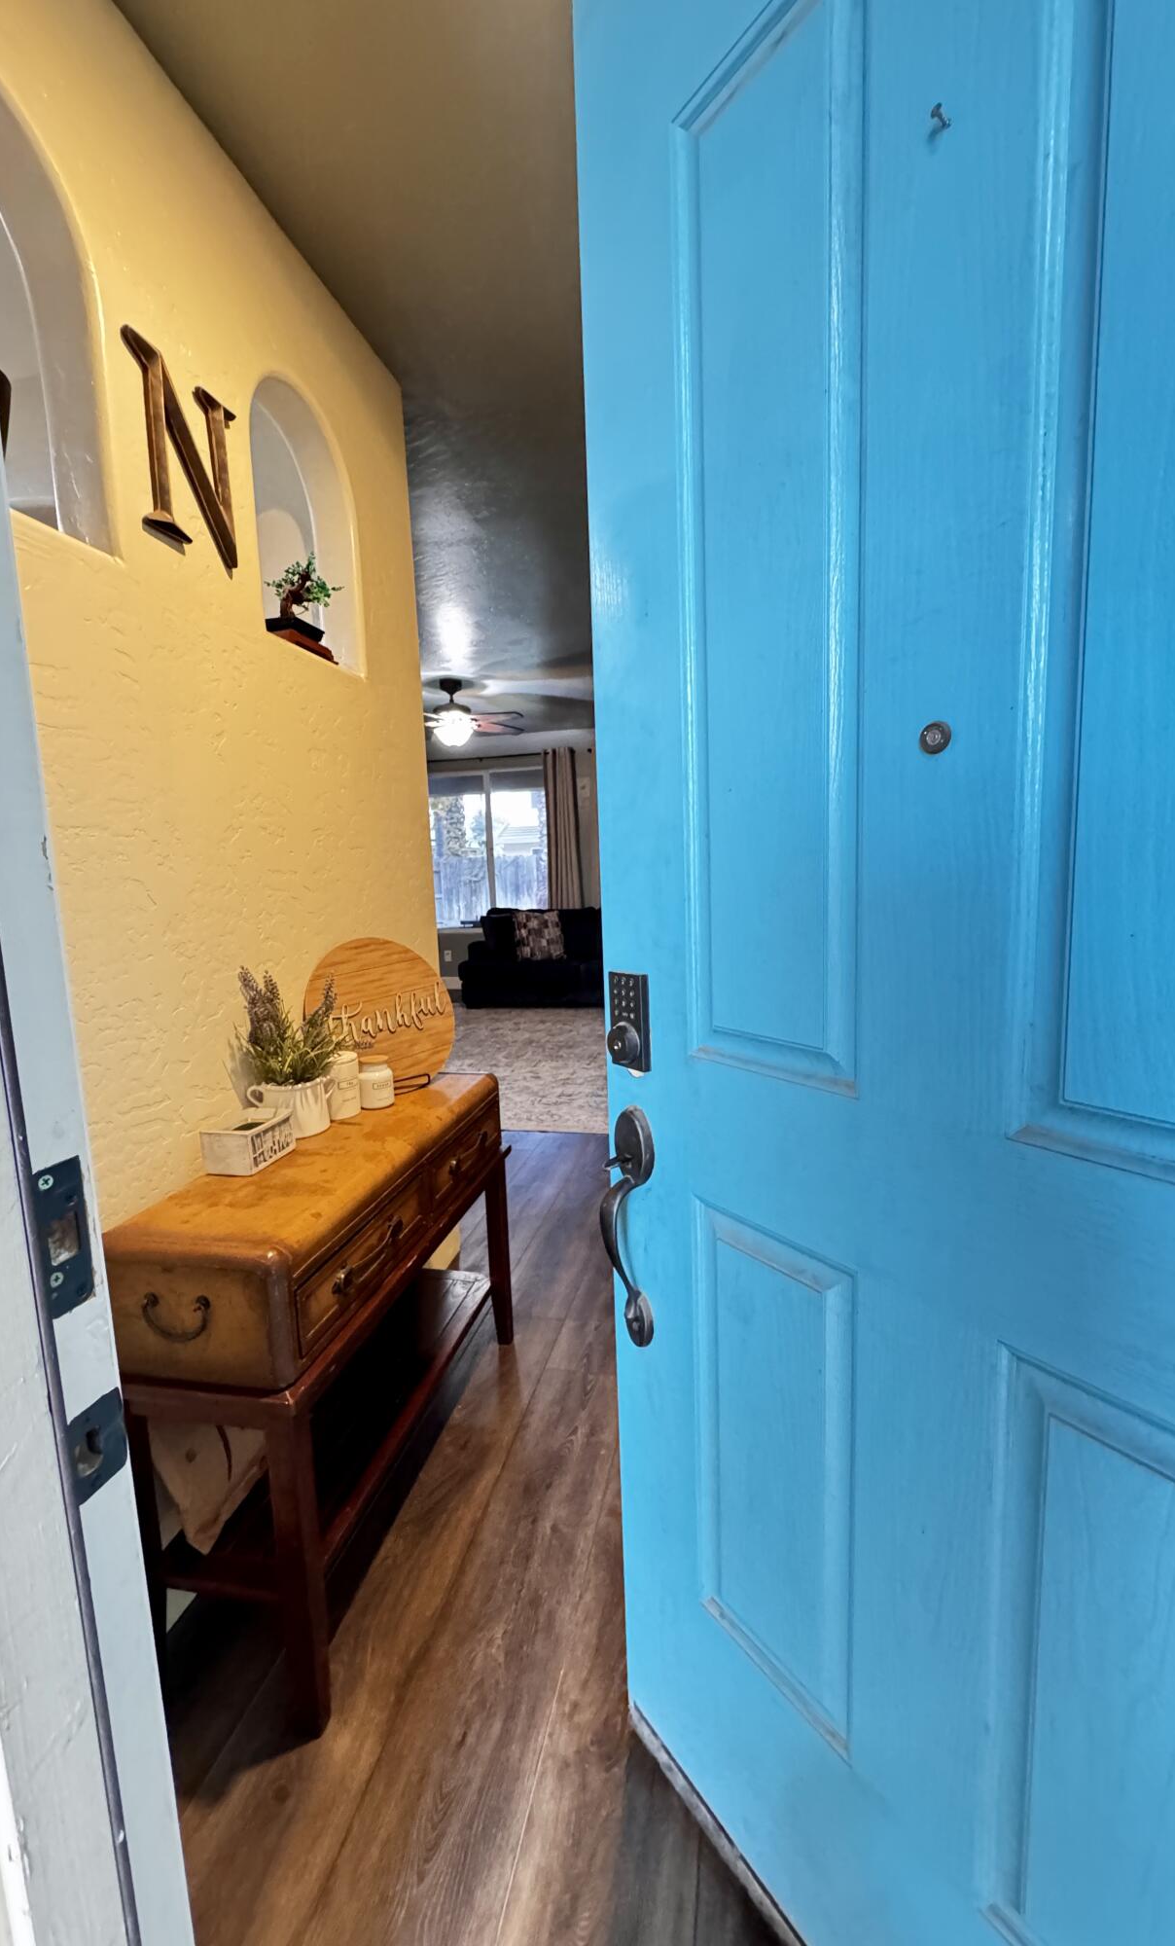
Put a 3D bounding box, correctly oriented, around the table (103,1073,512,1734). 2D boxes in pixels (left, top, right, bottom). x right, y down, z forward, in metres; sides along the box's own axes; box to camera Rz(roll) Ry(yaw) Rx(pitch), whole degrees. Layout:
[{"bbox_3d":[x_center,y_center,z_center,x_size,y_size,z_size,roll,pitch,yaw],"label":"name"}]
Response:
[{"bbox_3d":[-0.477,0.713,1.675,0.355,0.749,1.045,0,8,12],"label":"table"}]

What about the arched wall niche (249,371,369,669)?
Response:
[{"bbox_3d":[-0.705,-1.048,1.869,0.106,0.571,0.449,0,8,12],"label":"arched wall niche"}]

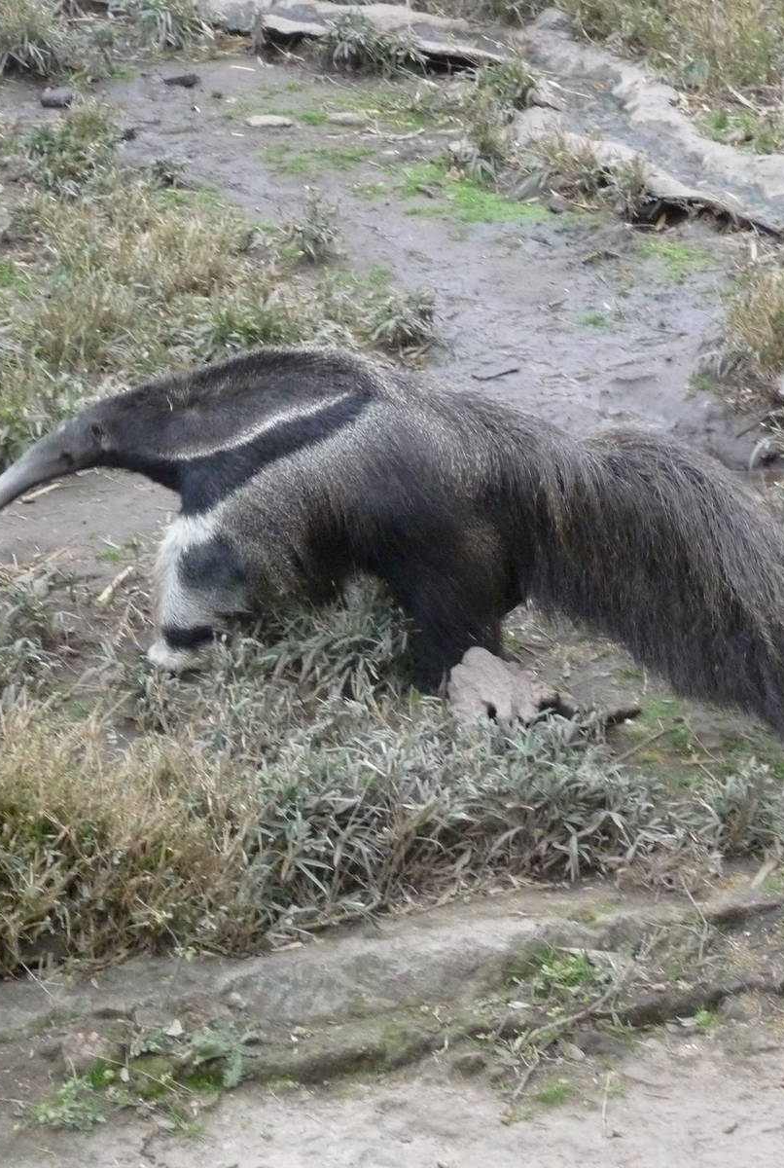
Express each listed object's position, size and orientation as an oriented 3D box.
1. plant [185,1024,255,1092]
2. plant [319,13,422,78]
[{"bbox_3d":[-0.262,0.725,5.788,0.105,0.063,0.094,0,23,0],"label":"plant"},{"bbox_3d":[-0.057,-1.475,10.351,0.277,0.132,0.235,0,23,0],"label":"plant"}]

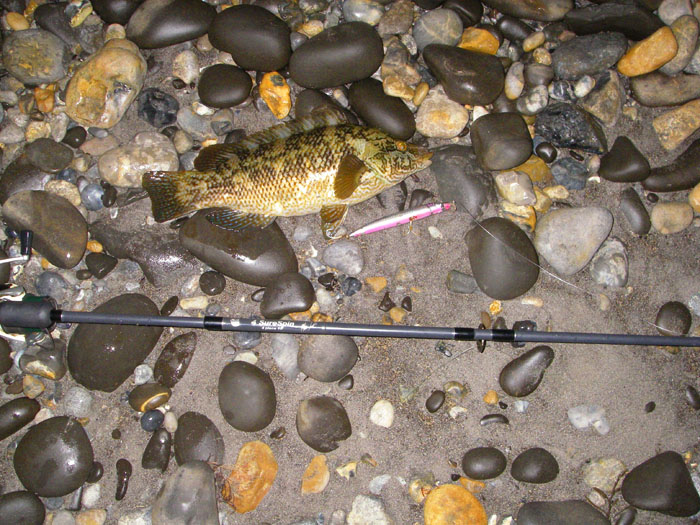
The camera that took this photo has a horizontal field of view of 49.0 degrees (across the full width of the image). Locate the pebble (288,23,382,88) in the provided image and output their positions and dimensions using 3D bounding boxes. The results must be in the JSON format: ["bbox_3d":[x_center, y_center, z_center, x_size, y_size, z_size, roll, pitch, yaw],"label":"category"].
[{"bbox_3d":[-0.016,-0.252,0.935,0.120,0.058,0.078,-20,82,-3],"label":"pebble"}]

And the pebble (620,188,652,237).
[{"bbox_3d":[0.344,-0.061,0.928,0.027,0.022,0.061,-19,77,-5],"label":"pebble"}]

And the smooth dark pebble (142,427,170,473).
[{"bbox_3d":[-0.225,0.218,0.892,0.029,0.020,0.050,15,75,4],"label":"smooth dark pebble"}]

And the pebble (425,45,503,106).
[{"bbox_3d":[0.135,-0.228,0.931,0.103,0.051,0.074,21,82,3],"label":"pebble"}]

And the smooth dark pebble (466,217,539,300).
[{"bbox_3d":[0.173,-0.008,0.870,0.076,0.047,0.099,-18,74,-5],"label":"smooth dark pebble"}]

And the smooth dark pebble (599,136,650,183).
[{"bbox_3d":[0.338,-0.120,0.939,0.056,0.036,0.060,38,79,9],"label":"smooth dark pebble"}]

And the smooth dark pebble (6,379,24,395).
[{"bbox_3d":[-0.389,0.145,0.893,0.022,0.012,0.015,-30,82,-5],"label":"smooth dark pebble"}]

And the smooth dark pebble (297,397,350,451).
[{"bbox_3d":[-0.030,0.185,0.878,0.064,0.040,0.060,44,84,6],"label":"smooth dark pebble"}]

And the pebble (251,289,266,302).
[{"bbox_3d":[-0.099,0.037,0.870,0.025,0.009,0.016,-5,78,-1],"label":"pebble"}]

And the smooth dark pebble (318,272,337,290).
[{"bbox_3d":[-0.028,0.023,0.947,0.024,0.013,0.020,30,77,8],"label":"smooth dark pebble"}]

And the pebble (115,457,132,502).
[{"bbox_3d":[-0.243,0.234,0.827,0.016,0.012,0.042,-2,78,0],"label":"pebble"}]

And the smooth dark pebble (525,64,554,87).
[{"bbox_3d":[0.234,-0.231,0.950,0.036,0.024,0.031,0,81,0],"label":"smooth dark pebble"}]

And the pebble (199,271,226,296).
[{"bbox_3d":[-0.169,0.026,0.945,0.032,0.020,0.031,0,75,0],"label":"pebble"}]

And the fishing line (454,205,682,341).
[{"bbox_3d":[0.242,0.014,0.863,0.290,0.030,0.018,32,76,9],"label":"fishing line"}]

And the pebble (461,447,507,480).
[{"bbox_3d":[0.145,0.216,0.826,0.047,0.023,0.034,3,78,1],"label":"pebble"}]

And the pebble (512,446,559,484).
[{"bbox_3d":[0.205,0.227,0.856,0.053,0.025,0.038,-10,76,-2],"label":"pebble"}]

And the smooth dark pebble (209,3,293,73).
[{"bbox_3d":[-0.121,-0.284,0.968,0.115,0.050,0.080,39,79,9],"label":"smooth dark pebble"}]

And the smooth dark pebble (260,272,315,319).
[{"bbox_3d":[-0.074,0.037,0.896,0.065,0.032,0.050,-16,77,-4],"label":"smooth dark pebble"}]

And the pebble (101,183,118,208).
[{"bbox_3d":[-0.289,-0.081,0.926,0.020,0.017,0.033,-17,81,-3],"label":"pebble"}]

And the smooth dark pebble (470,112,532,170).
[{"bbox_3d":[0.176,-0.141,0.888,0.069,0.048,0.070,-10,78,-2],"label":"smooth dark pebble"}]

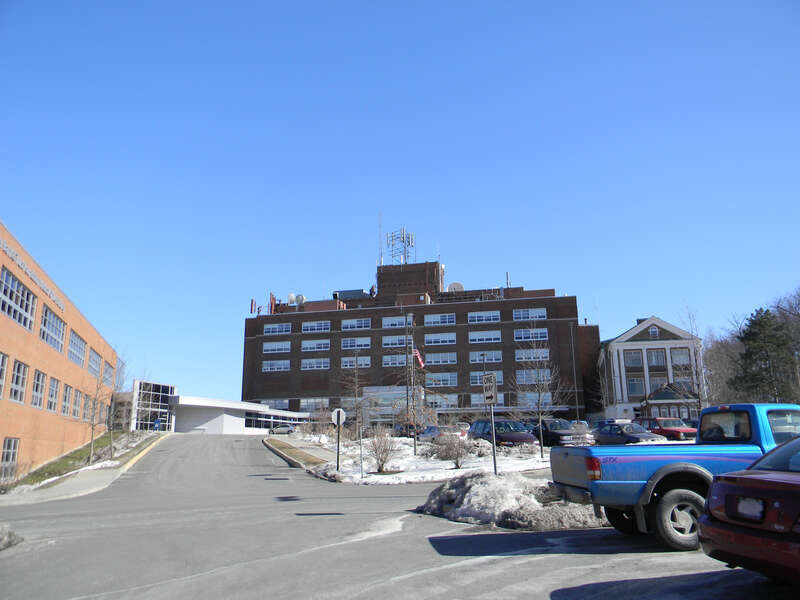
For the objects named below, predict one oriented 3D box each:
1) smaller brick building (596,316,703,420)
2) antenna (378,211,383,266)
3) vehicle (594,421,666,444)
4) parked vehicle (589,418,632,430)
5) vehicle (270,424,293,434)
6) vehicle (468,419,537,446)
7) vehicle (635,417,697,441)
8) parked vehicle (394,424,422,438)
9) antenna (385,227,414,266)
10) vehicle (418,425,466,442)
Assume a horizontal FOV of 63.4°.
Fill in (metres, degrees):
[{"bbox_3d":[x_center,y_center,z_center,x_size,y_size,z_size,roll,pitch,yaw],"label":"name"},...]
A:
[{"bbox_3d":[37.777,12.466,99.611,12.000,16.000,18.000,-3,-14,12],"label":"smaller brick building"},{"bbox_3d":[-3.624,-11.740,123.151,0.400,11.500,0.400,-4,-14,14],"label":"antenna"},{"bbox_3d":[11.049,6.688,31.285,1.720,1.390,4.500,3,-14,-15],"label":"vehicle"},{"bbox_3d":[13.410,8.438,41.070,1.800,1.650,4.600,3,-14,-13],"label":"parked vehicle"},{"bbox_3d":[-17.021,18.953,94.713,4.400,1.470,1.730,-4,-14,13],"label":"vehicle"},{"bbox_3d":[4.495,6.082,28.254,1.870,1.720,4.700,2,-14,-12],"label":"vehicle"},{"bbox_3d":[12.648,6.453,30.722,1.730,1.620,4.250,3,-14,-13],"label":"vehicle"},{"bbox_3d":[0.596,13.094,63.706,1.800,1.650,4.600,3,-14,-14],"label":"parked vehicle"},{"bbox_3d":[0.106,-10.670,127.056,4.800,8.000,4.300,-4,-14,14],"label":"antenna"},{"bbox_3d":[2.564,8.710,41.100,1.750,1.430,4.600,3,-14,-14],"label":"vehicle"}]

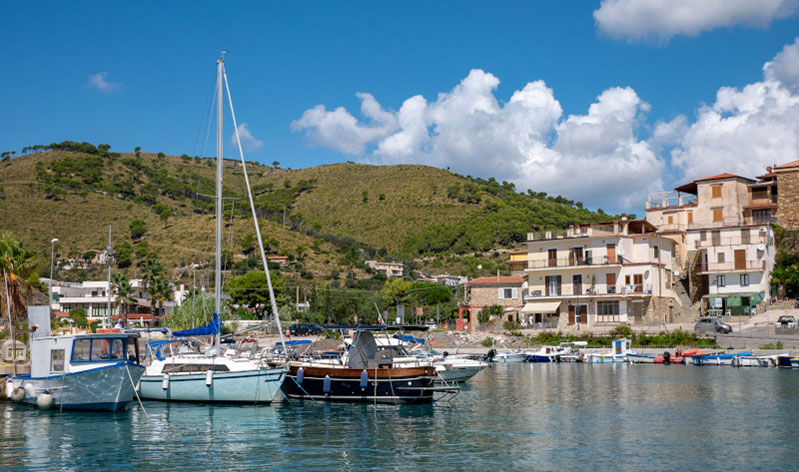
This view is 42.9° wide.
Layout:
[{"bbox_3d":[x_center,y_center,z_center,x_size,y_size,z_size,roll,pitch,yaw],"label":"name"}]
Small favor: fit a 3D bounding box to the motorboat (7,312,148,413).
[{"bbox_3d":[-9.096,3.574,28.829,2.500,2.789,7.100,4,-8,-37],"label":"motorboat"}]

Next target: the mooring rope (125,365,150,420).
[{"bbox_3d":[-6.452,3.800,25.005,0.040,0.040,2.490,3,23,-29],"label":"mooring rope"}]

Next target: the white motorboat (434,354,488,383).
[{"bbox_3d":[1.062,5.777,44.195,6.000,1.500,2.200,-4,-7,27],"label":"white motorboat"}]

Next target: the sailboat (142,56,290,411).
[{"bbox_3d":[-5.959,-0.251,32.048,7.400,10.917,2.600,-6,-8,43],"label":"sailboat"}]

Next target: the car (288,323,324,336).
[{"bbox_3d":[-10.395,10.433,113.552,4.100,1.500,1.720,1,-6,-15],"label":"car"}]

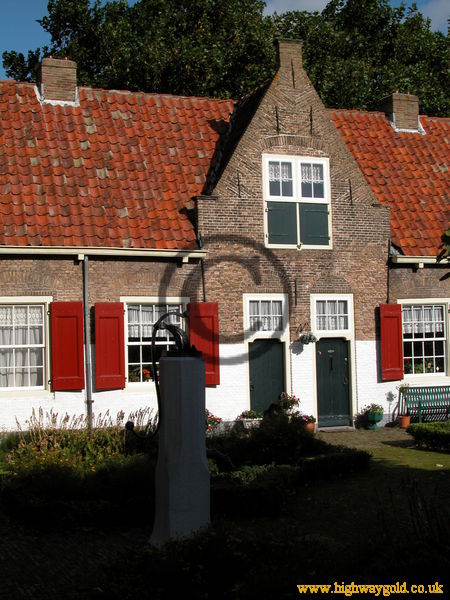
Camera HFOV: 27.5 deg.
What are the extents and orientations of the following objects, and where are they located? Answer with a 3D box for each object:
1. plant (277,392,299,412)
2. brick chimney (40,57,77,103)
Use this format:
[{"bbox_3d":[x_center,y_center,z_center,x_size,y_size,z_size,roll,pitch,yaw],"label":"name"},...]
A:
[{"bbox_3d":[1.256,2.043,18.332,0.331,0.368,0.340,0,-3,-22],"label":"plant"},{"bbox_3d":[-3.769,-4.814,20.532,0.760,0.983,0.600,0,-3,-24],"label":"brick chimney"}]

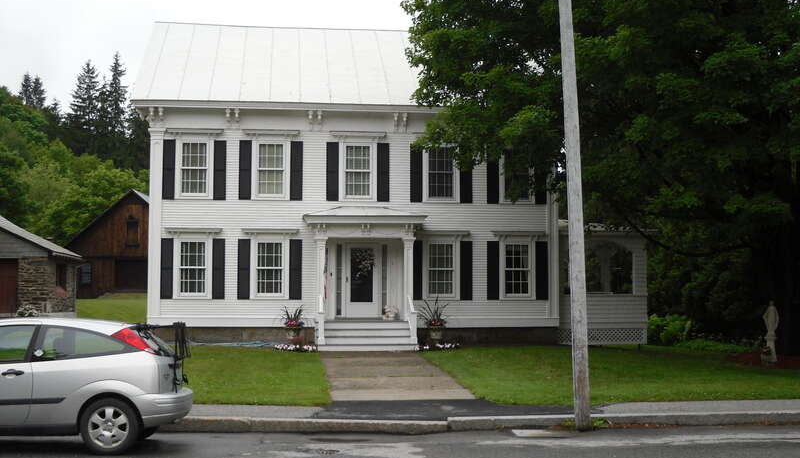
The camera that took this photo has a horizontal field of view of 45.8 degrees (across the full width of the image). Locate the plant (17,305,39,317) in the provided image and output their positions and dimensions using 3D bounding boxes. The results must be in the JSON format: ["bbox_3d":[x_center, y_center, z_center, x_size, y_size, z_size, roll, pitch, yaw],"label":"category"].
[{"bbox_3d":[-14.939,3.329,38.000,0.900,0.550,0.750,1,-3,-5],"label":"plant"}]

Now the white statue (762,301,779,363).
[{"bbox_3d":[7.508,2.097,19.200,0.340,1.270,0.320,0,-3,9],"label":"white statue"}]

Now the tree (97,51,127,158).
[{"bbox_3d":[-39.377,-15.984,130.000,4.600,16.300,4.600,1,-3,-5],"label":"tree"}]

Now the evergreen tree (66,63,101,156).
[{"bbox_3d":[-43.356,-15.710,130.000,4.800,15.300,4.800,1,-3,-5],"label":"evergreen tree"}]

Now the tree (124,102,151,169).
[{"bbox_3d":[-35.604,-12.280,130.000,4.300,12.000,4.300,1,-3,-5],"label":"tree"}]

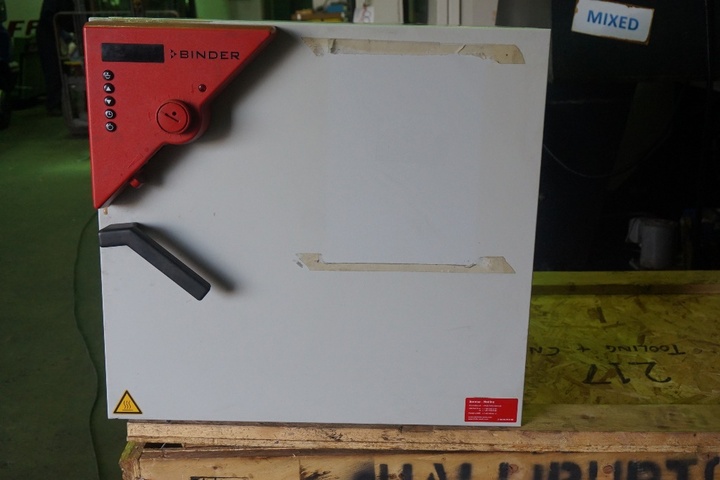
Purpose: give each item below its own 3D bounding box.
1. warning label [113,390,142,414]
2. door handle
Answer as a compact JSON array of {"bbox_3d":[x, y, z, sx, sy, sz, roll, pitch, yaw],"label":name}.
[{"bbox_3d":[-0.352,0.247,1.277,0.045,0.039,0.002,1,13,0],"label":"warning label"},{"bbox_3d":[-0.289,0.031,1.201,0.148,0.103,0.051,1,13,0],"label":"door handle"}]

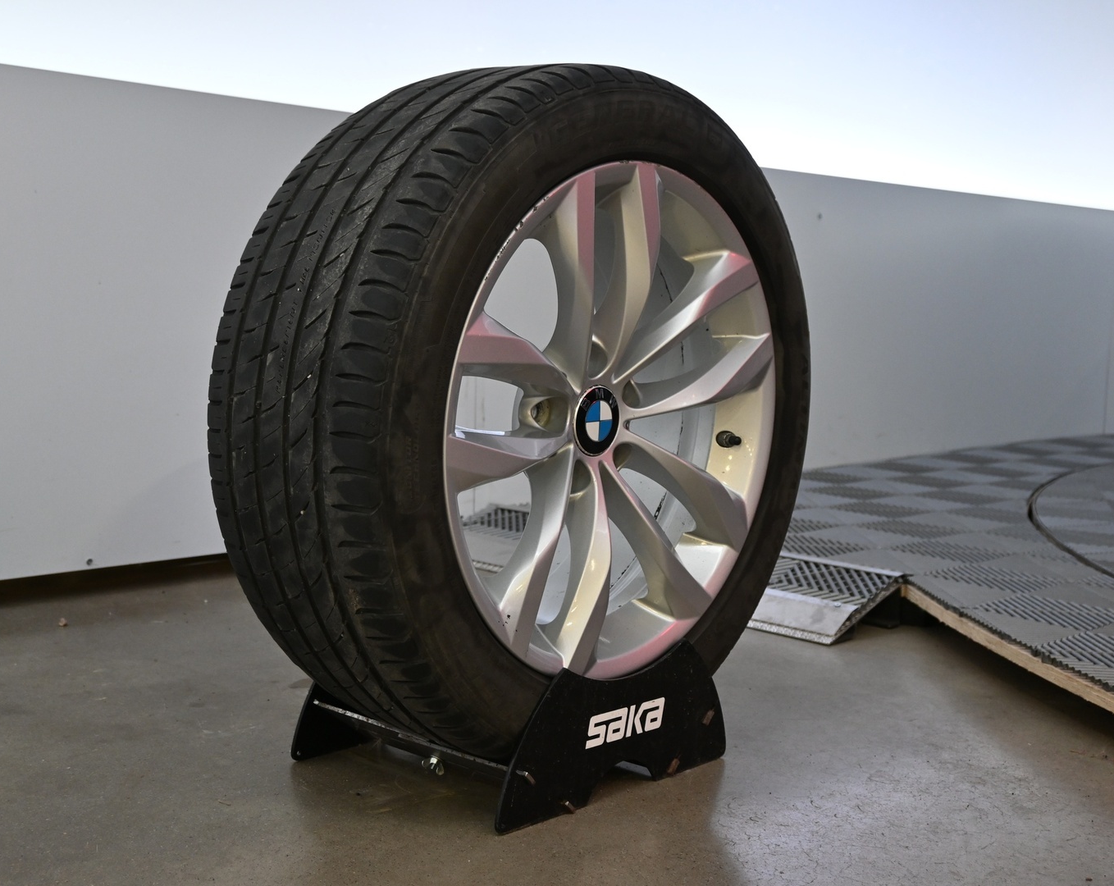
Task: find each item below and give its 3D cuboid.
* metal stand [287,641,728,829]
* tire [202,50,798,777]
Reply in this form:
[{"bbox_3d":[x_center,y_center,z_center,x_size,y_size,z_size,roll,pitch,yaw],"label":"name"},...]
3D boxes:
[{"bbox_3d":[-0.042,0.258,1.487,0.288,0.139,0.358,7,6,40],"label":"metal stand"},{"bbox_3d":[-0.013,-0.030,1.446,0.239,0.677,0.677,9,8,41],"label":"tire"}]

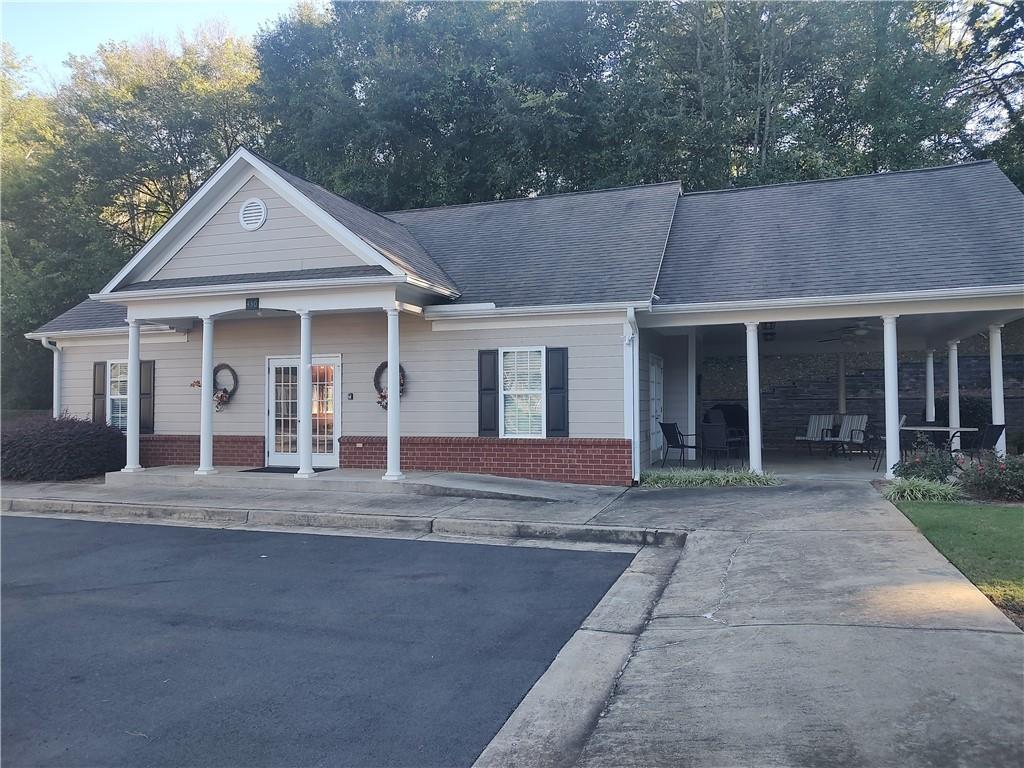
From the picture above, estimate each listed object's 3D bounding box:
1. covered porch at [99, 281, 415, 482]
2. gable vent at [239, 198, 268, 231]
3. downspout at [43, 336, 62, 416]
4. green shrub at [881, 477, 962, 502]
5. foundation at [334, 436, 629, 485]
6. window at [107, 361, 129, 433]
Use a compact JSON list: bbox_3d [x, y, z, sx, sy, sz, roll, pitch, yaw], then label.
[{"bbox_3d":[-4.081,0.068,12.262,5.809,3.115,1.909,-1,-2,18],"label":"covered porch"},{"bbox_3d":[-4.282,-2.796,11.739,0.563,0.563,0.060,-1,-2,18],"label":"gable vent"},{"bbox_3d":[-9.602,0.405,14.774,0.111,2.673,0.422,-1,-2,18],"label":"downspout"},{"bbox_3d":[5.302,1.326,9.201,0.804,0.271,0.623,-1,-2,18],"label":"green shrub"},{"bbox_3d":[-0.600,1.283,12.111,5.306,0.764,0.181,-1,-2,18],"label":"foundation"},{"bbox_3d":[-7.926,0.278,14.471,0.819,1.532,0.101,-1,-2,18],"label":"window"}]

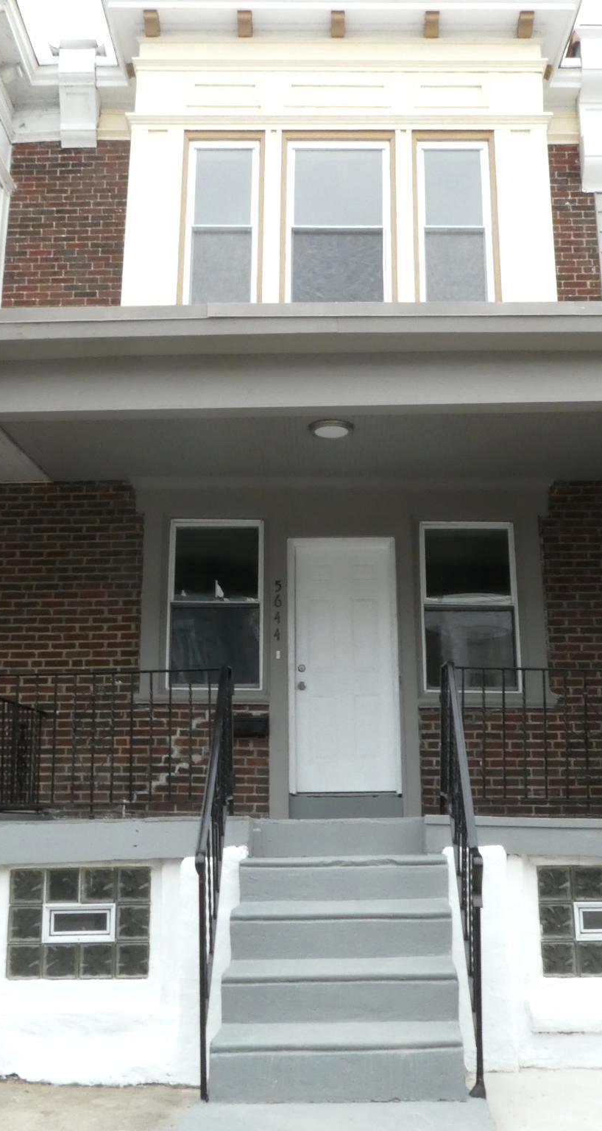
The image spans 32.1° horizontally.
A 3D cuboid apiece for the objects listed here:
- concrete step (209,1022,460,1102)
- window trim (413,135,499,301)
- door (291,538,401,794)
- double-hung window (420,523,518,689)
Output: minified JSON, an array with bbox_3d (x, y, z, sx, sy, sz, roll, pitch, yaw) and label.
[{"bbox_3d":[0.149,2.101,4.426,1.037,0.252,0.290,0,-14,0],"label":"concrete step"},{"bbox_3d":[1.234,-2.728,8.247,0.656,1.588,0.120,-1,-14,-1],"label":"window trim"},{"bbox_3d":[0.346,0.783,8.446,0.893,2.078,0.120,-1,-14,-1],"label":"door"},{"bbox_3d":[1.379,0.335,8.526,0.772,1.414,0.100,0,-14,0],"label":"double-hung window"}]

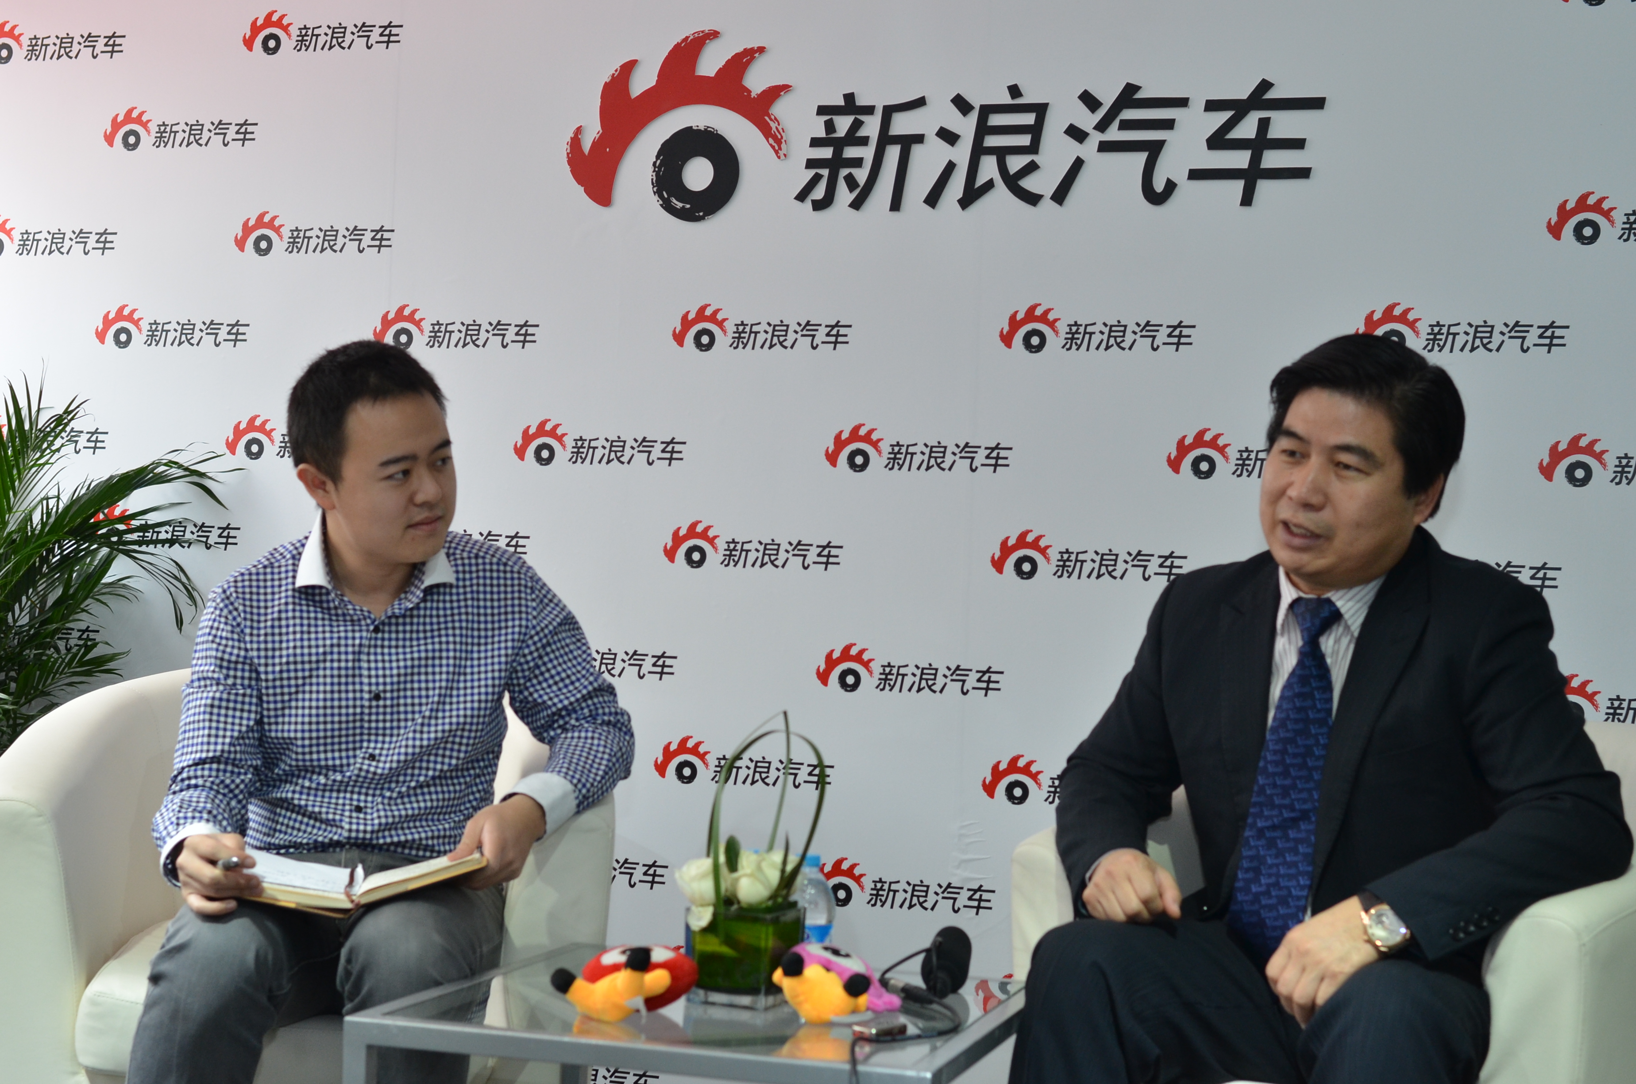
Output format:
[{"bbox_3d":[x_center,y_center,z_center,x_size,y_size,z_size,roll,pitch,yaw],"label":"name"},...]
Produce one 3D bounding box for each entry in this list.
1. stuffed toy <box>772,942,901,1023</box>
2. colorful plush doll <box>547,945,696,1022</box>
[{"bbox_3d":[0.019,0.480,2.589,0.128,0.068,0.118,1,12,25],"label":"stuffed toy"},{"bbox_3d":[-0.212,0.471,2.563,0.156,0.066,0.122,2,10,0],"label":"colorful plush doll"}]

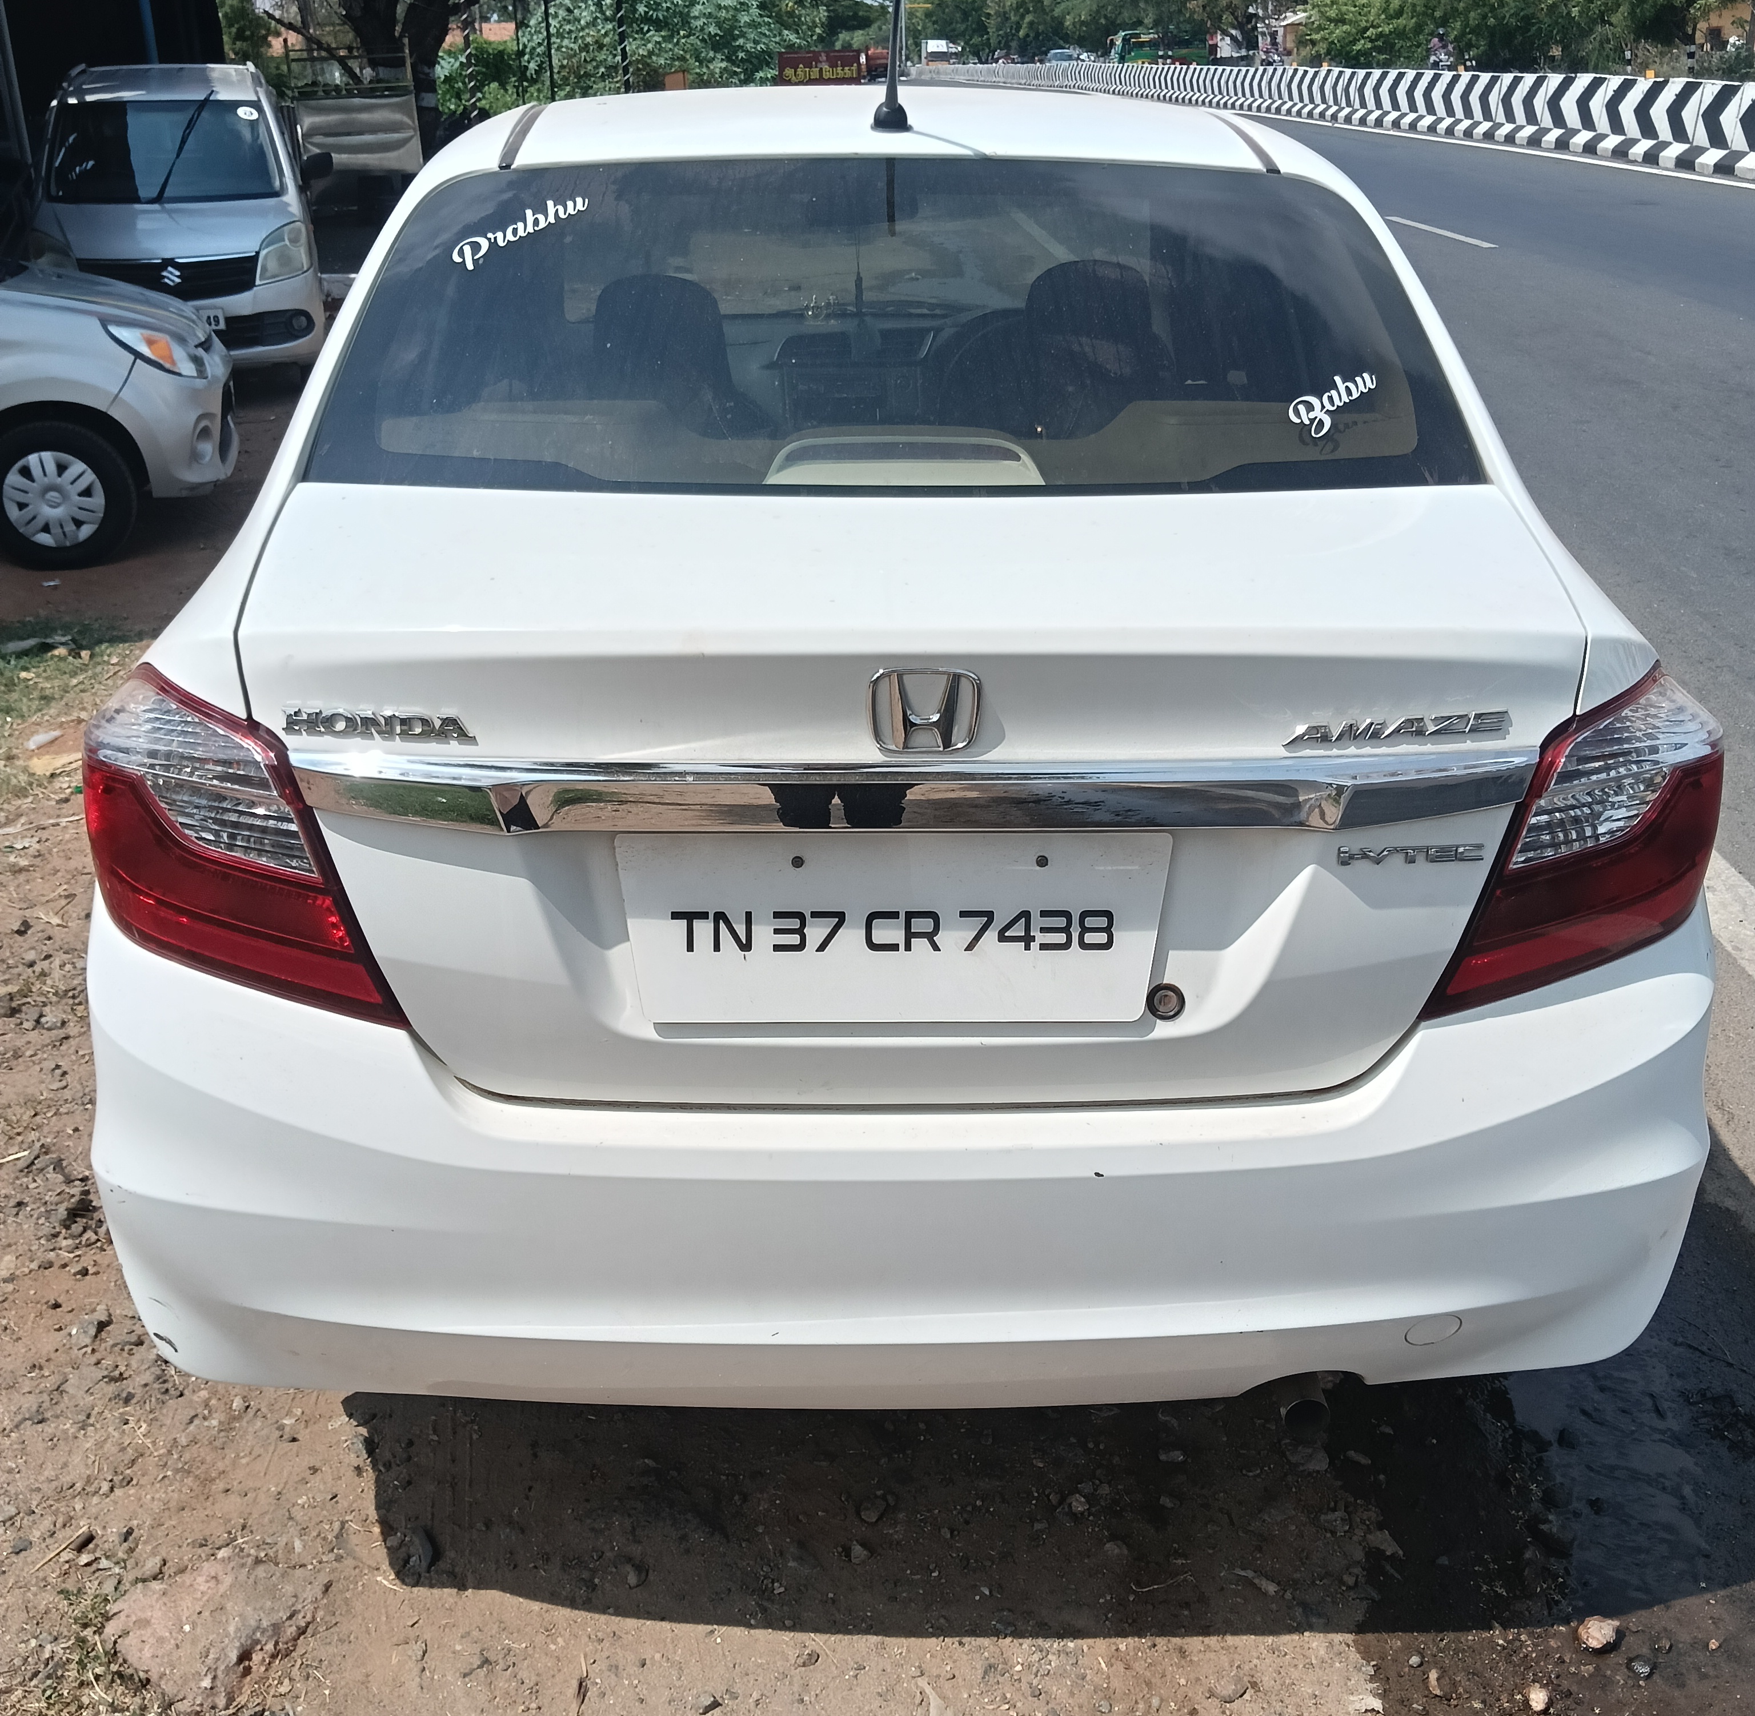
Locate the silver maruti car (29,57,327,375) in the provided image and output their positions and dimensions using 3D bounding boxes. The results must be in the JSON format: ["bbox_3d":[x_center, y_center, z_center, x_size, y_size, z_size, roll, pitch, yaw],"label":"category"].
[{"bbox_3d":[-3.951,-3.635,10.451,1.500,1.690,3.600,-7,25,-15],"label":"silver maruti car"}]

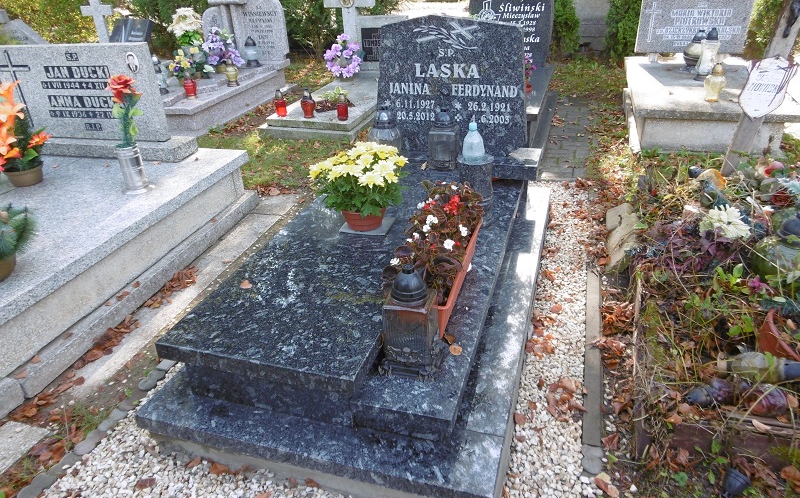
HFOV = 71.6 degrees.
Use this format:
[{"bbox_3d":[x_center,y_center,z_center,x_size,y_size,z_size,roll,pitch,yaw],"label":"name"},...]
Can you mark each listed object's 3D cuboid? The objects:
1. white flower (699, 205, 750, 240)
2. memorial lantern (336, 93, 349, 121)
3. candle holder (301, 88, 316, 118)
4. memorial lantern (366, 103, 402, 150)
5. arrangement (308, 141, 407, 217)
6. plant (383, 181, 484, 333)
[{"bbox_3d":[1.365,-0.103,2.347,0.192,0.125,0.166,7,28,16],"label":"white flower"},{"bbox_3d":[-0.440,-1.088,4.241,0.092,0.197,0.092,-2,27,1],"label":"memorial lantern"},{"bbox_3d":[-0.726,-1.140,4.344,0.107,0.213,0.107,-2,27,1],"label":"candle holder"},{"bbox_3d":[-0.053,-0.610,2.877,0.172,0.291,0.172,7,28,16],"label":"memorial lantern"},{"bbox_3d":[-0.139,-0.224,2.055,0.353,0.314,0.342,-2,27,1],"label":"arrangement"},{"bbox_3d":[0.150,0.017,1.925,0.239,0.270,0.666,7,28,16],"label":"plant"}]

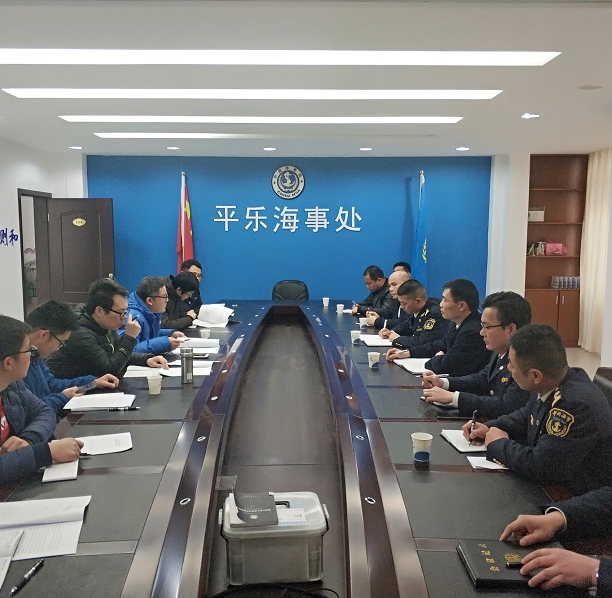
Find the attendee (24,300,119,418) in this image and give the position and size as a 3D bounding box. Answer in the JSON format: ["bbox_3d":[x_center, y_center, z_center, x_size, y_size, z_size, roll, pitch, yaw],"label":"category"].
[{"bbox_3d":[-1.288,0.629,3.039,0.740,1.240,0.570,-1,6,-7],"label":"attendee"}]

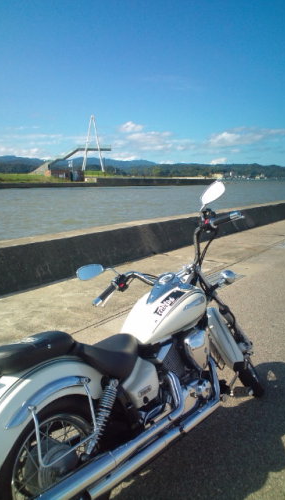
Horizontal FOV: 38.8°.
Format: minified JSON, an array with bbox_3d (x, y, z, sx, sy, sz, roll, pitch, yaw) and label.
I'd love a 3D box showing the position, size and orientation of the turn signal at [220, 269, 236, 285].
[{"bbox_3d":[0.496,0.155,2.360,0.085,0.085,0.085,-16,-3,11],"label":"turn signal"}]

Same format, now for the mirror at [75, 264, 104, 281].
[{"bbox_3d":[-0.283,0.119,2.170,0.148,0.083,0.040,-18,-19,-5],"label":"mirror"}]

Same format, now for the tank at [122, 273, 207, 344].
[{"bbox_3d":[0.099,0.297,2.134,0.300,0.235,0.530,-6,13,46],"label":"tank"}]

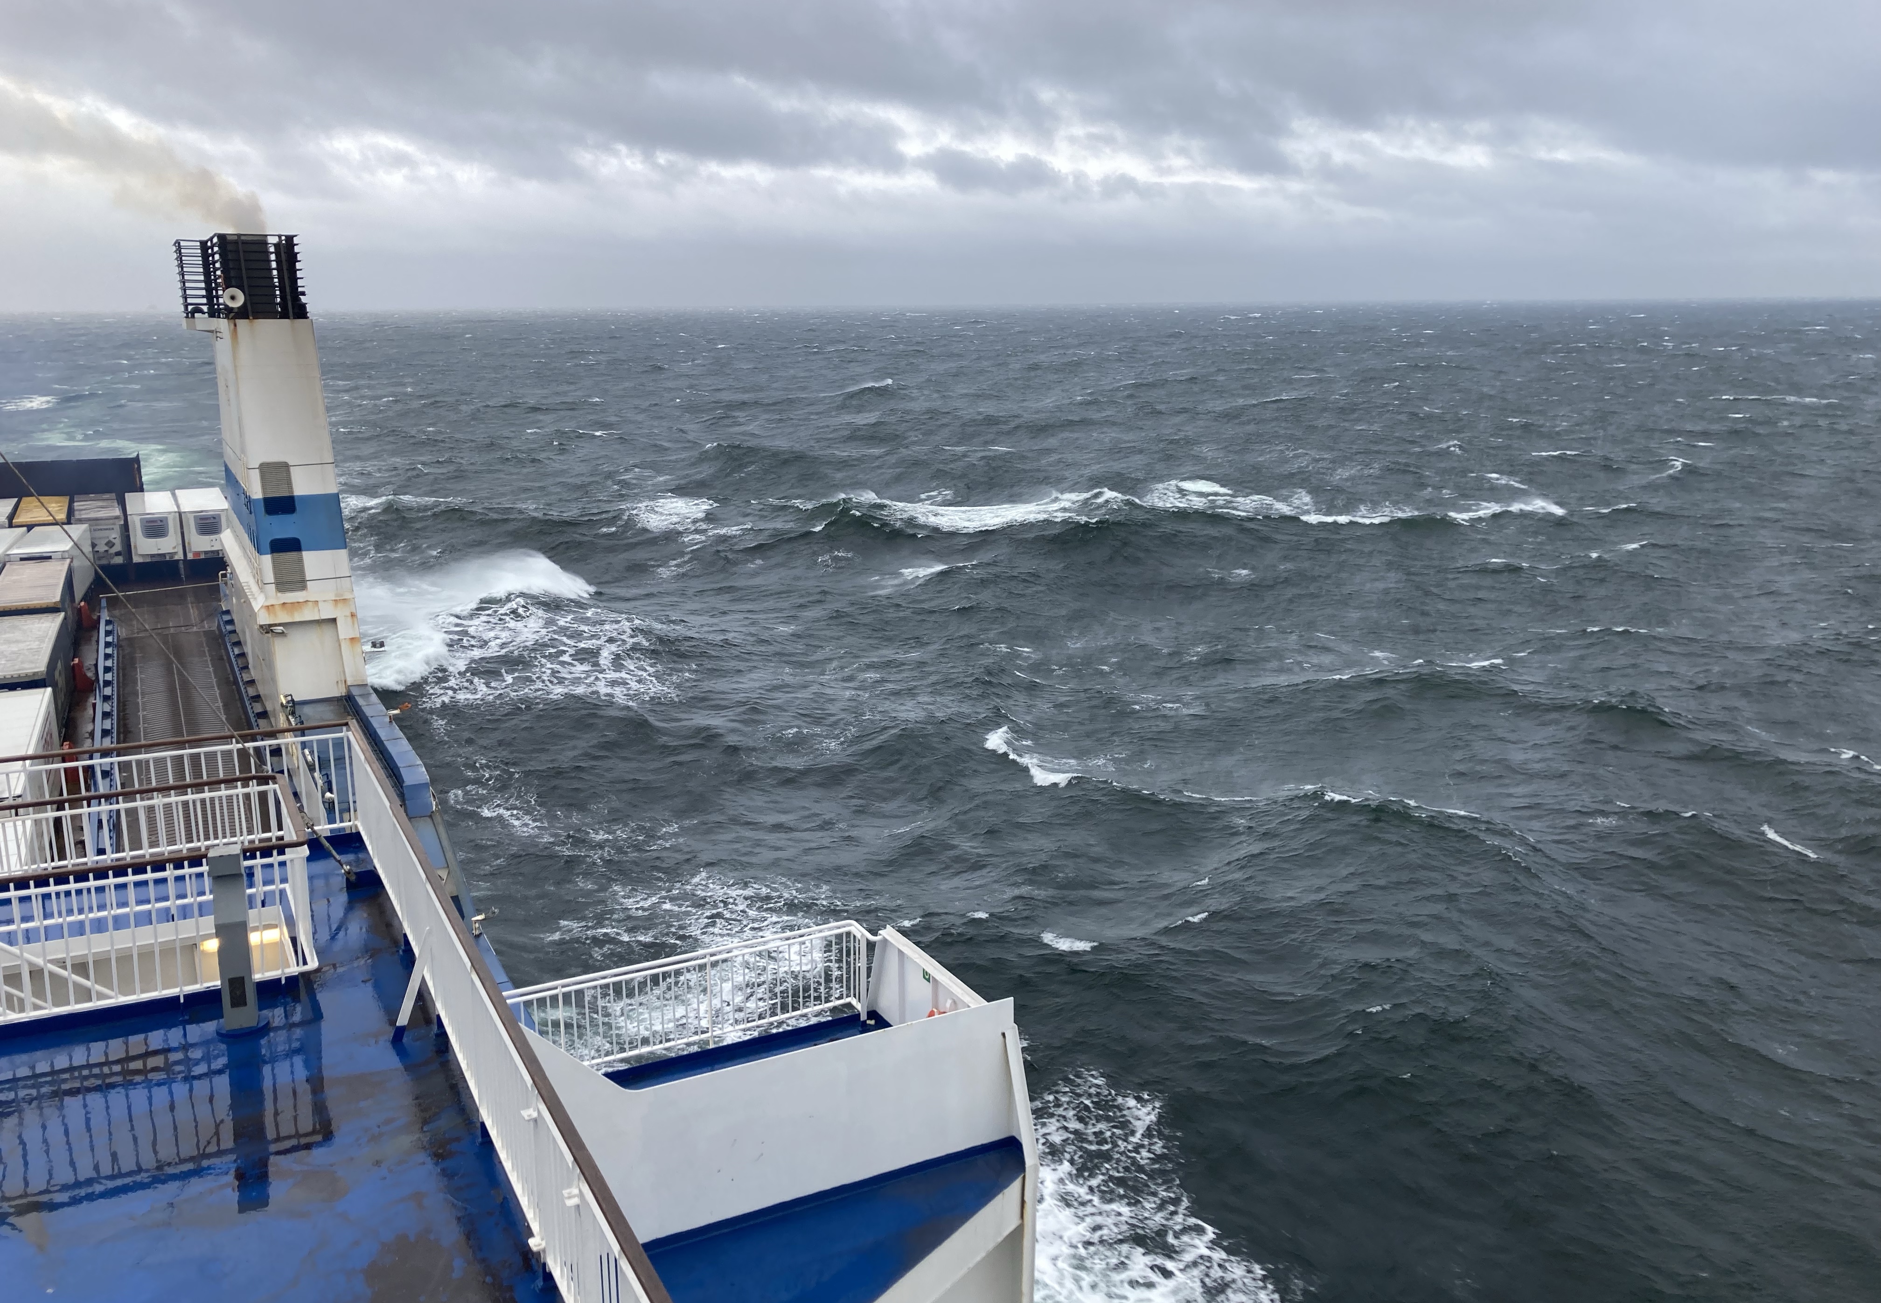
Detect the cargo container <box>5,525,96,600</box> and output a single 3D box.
[{"bbox_3d":[-44.350,-4.320,76.200,2.530,2.700,12.900,-7,13,-24],"label":"cargo container"}]

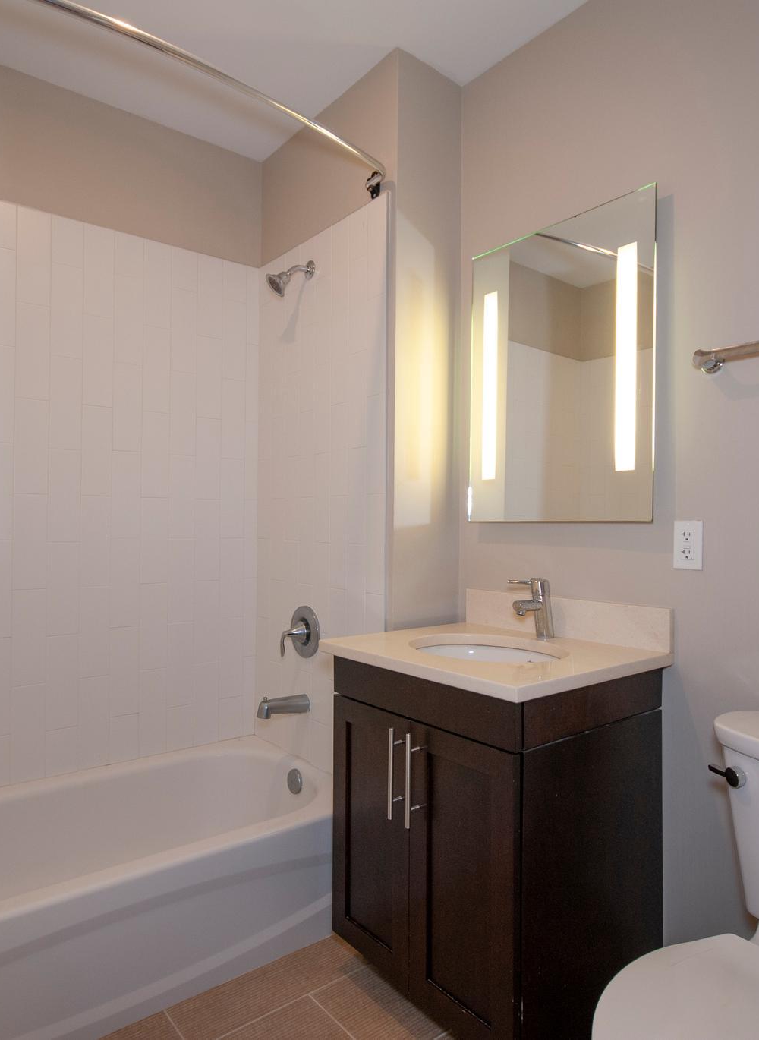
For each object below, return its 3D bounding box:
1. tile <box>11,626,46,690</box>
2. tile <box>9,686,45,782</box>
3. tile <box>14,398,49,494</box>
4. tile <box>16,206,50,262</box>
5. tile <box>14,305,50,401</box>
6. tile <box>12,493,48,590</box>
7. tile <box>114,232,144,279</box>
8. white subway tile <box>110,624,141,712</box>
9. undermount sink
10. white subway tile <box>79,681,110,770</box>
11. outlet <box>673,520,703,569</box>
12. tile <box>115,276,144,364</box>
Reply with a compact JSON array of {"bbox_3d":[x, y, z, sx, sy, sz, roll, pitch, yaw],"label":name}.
[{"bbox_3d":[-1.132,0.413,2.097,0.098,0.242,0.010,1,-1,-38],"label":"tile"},{"bbox_3d":[-1.129,0.684,2.087,0.098,0.303,0.009,1,-1,-36],"label":"tile"},{"bbox_3d":[-1.120,-0.234,2.090,0.099,0.305,0.009,1,0,-37],"label":"tile"},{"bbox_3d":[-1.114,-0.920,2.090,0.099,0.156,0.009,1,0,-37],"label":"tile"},{"bbox_3d":[-1.127,-0.547,2.112,0.098,0.307,0.010,1,-1,-38],"label":"tile"},{"bbox_3d":[-1.128,0.072,2.097,0.098,0.306,0.010,1,-1,-37],"label":"tile"},{"bbox_3d":[-0.876,-0.923,2.268,0.099,0.147,0.009,1,0,-37],"label":"tile"},{"bbox_3d":[-0.891,0.528,2.271,0.098,0.306,0.010,1,-1,-37],"label":"white subway tile"},{"bbox_3d":[0.275,0.397,1.599,0.357,0.160,0.444,1,-1,-38],"label":"undermount sink"},{"bbox_3d":[-0.970,0.687,2.208,0.099,0.305,0.009,1,0,-37],"label":"white subway tile"},{"bbox_3d":[0.718,0.060,1.513,0.010,0.114,0.070,1,-1,-38],"label":"outlet"},{"bbox_3d":[-0.881,-0.701,2.275,0.098,0.305,0.009,1,-1,-36],"label":"tile"}]

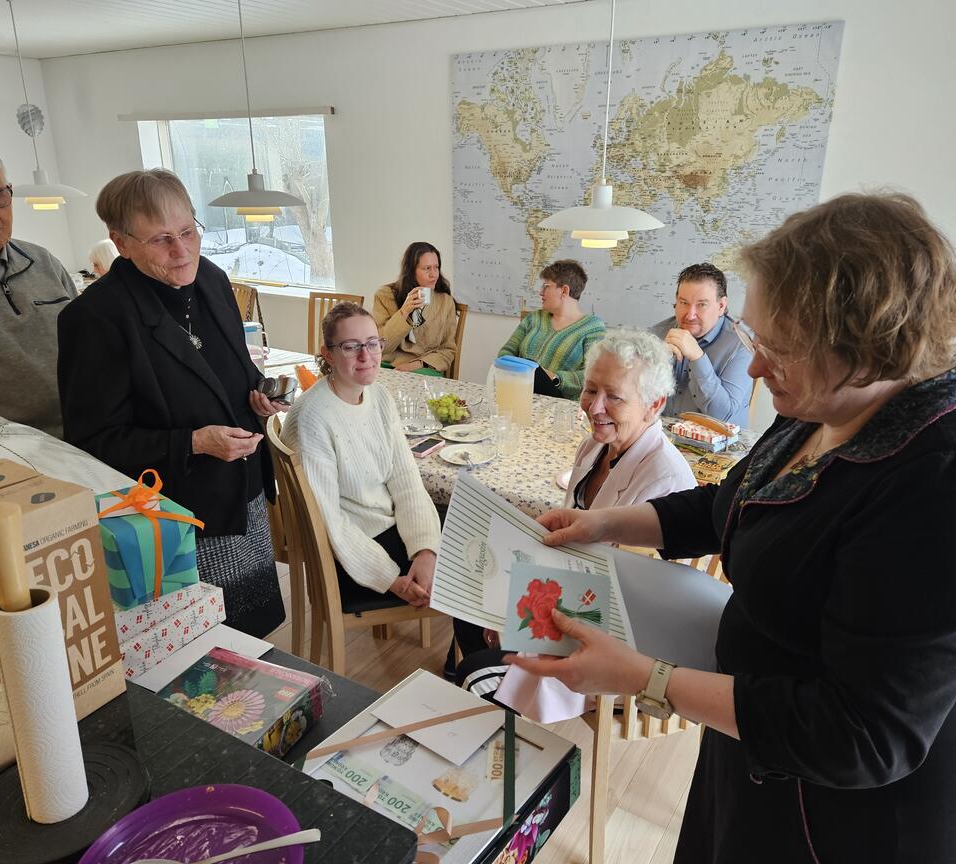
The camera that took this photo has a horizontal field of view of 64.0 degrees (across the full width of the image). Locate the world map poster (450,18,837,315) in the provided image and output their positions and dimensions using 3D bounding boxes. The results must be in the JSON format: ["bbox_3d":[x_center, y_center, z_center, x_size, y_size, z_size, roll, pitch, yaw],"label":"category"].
[{"bbox_3d":[0.700,-1.239,3.958,2.000,1.405,0.035,12,22,30],"label":"world map poster"}]

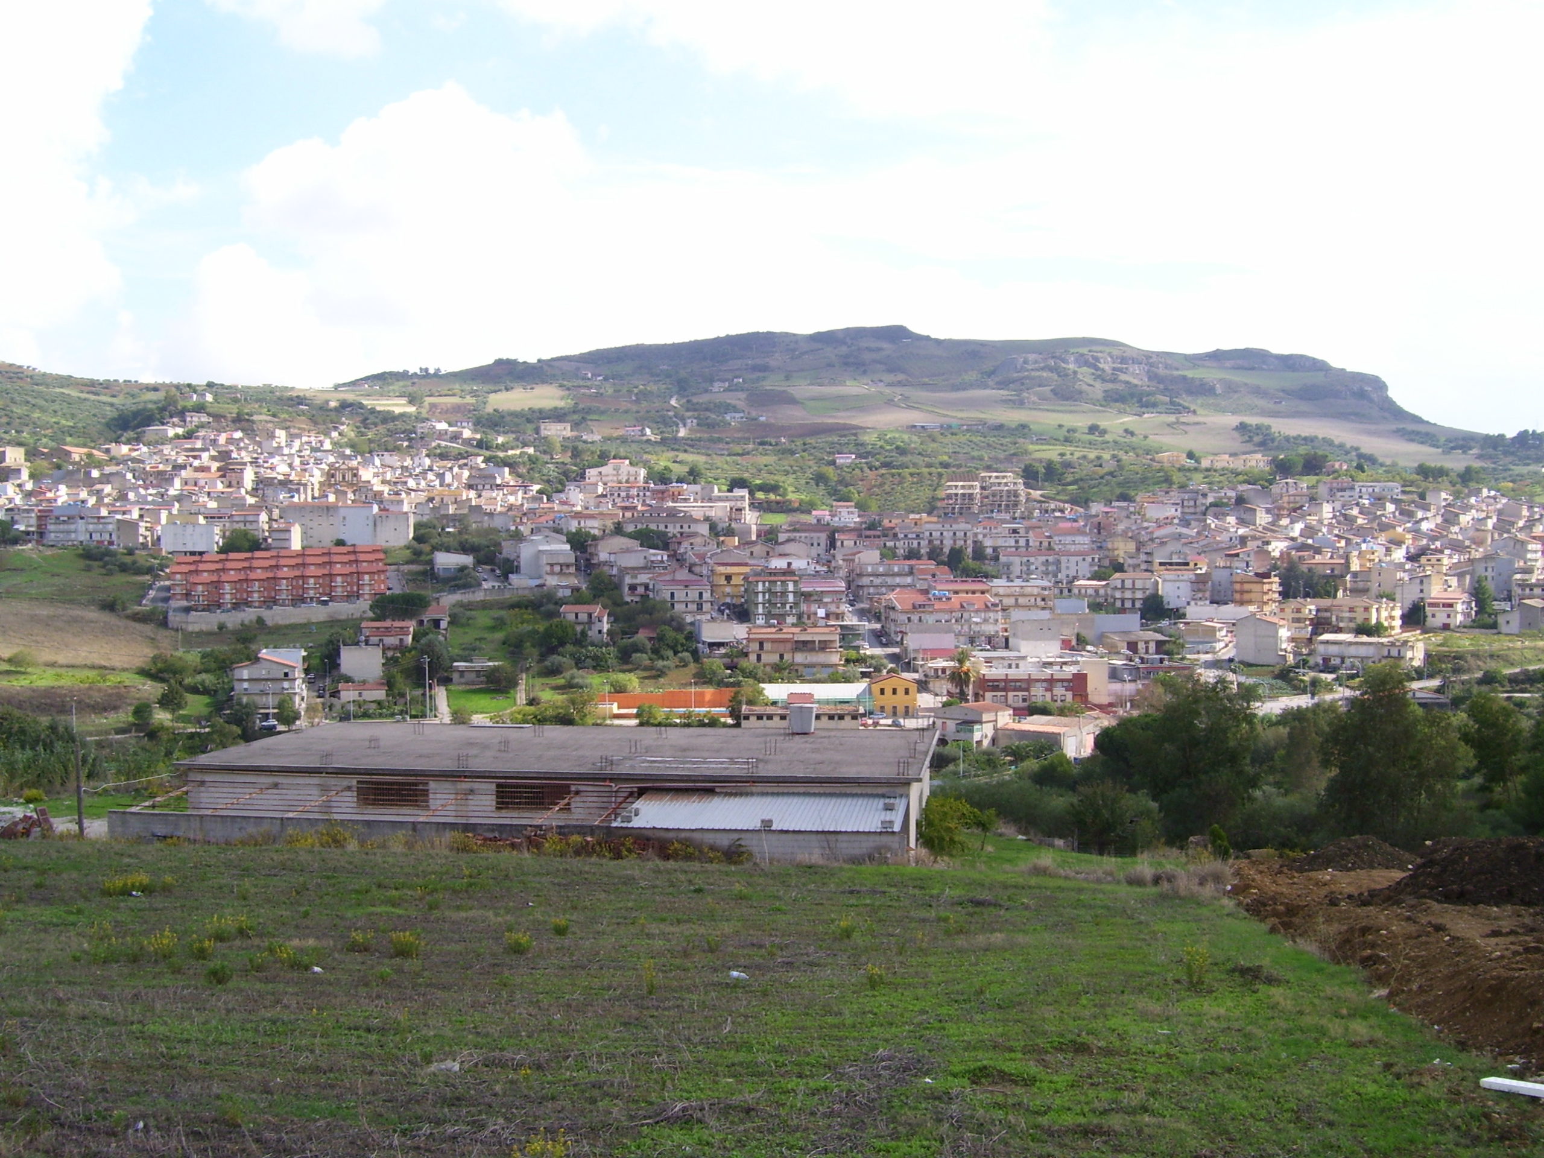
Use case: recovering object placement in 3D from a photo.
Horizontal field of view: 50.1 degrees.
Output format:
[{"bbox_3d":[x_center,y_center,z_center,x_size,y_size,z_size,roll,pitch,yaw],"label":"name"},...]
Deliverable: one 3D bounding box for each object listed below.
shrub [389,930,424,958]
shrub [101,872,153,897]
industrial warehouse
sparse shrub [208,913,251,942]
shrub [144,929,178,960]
[{"bbox_3d":[-4.521,4.514,20.416,0.430,0.338,0.365,0,1,-13],"label":"shrub"},{"bbox_3d":[-12.883,6.087,32.916,1.000,0.475,0.850,0,1,-21],"label":"shrub"},{"bbox_3d":[-7.888,8.432,64.688,27.910,3.600,20.730,0,1,8],"label":"industrial warehouse"},{"bbox_3d":[-7.506,4.821,22.823,0.612,0.361,0.520,0,1,-18],"label":"sparse shrub"},{"bbox_3d":[-7.446,4.461,20.113,0.409,0.361,0.347,0,1,-20],"label":"shrub"}]

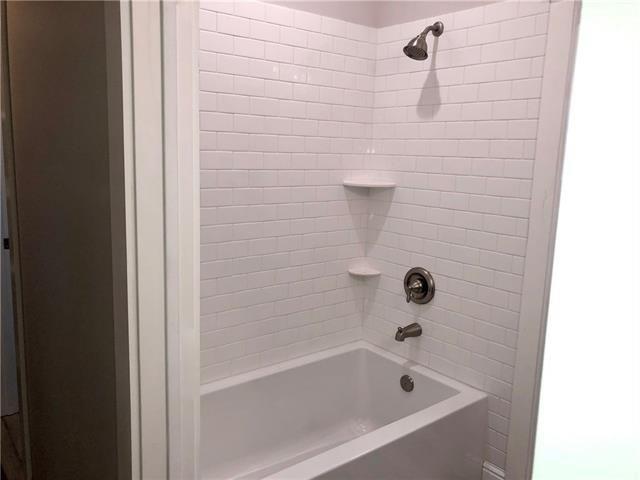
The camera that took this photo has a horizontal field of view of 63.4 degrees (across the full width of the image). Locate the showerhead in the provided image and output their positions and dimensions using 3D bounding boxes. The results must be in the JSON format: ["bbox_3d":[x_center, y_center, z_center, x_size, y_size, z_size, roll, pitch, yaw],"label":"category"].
[{"bbox_3d":[0.453,-0.879,2.269,0.192,0.178,0.115,-6,13,-39],"label":"showerhead"}]

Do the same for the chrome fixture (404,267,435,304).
[{"bbox_3d":[0.460,0.227,2.498,0.086,0.184,0.184,-6,13,-39],"label":"chrome fixture"}]

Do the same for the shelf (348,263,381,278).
[{"bbox_3d":[0.244,0.168,2.757,0.168,0.024,0.125,3,10,6],"label":"shelf"}]

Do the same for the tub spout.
[{"bbox_3d":[0.428,0.455,2.517,0.150,0.074,0.060,-6,13,-39],"label":"tub spout"}]

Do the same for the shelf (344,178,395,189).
[{"bbox_3d":[0.254,-0.288,2.645,0.265,0.025,0.190,3,10,6],"label":"shelf"}]

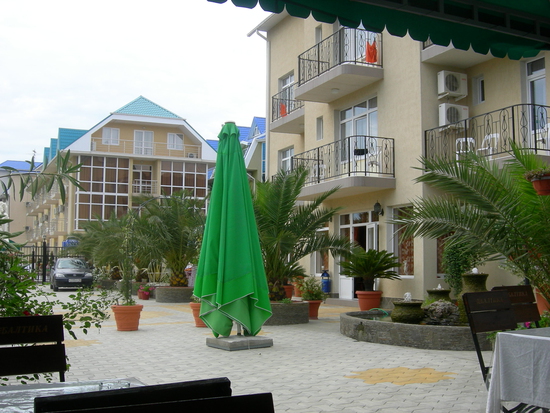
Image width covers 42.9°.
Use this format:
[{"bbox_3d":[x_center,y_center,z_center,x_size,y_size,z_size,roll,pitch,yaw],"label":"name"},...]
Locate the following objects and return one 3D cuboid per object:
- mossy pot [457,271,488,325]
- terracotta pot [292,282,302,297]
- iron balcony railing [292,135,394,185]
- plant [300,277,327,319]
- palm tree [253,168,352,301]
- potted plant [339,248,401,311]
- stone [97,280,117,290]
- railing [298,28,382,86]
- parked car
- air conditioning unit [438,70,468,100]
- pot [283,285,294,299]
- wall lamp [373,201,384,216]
[{"bbox_3d":[3.091,1.433,10.800,0.550,0.800,0.550,1,-5,0],"label":"mossy pot"},{"bbox_3d":[0.732,2.596,21.800,0.440,0.450,0.440,1,-5,0],"label":"terracotta pot"},{"bbox_3d":[1.836,-1.127,19.711,1.140,1.010,3.850,3,-6,-23],"label":"iron balcony railing"},{"bbox_3d":[0.787,1.871,14.300,0.540,0.900,0.540,1,-5,0],"label":"plant"},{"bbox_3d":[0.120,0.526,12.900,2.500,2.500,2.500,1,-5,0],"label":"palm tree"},{"bbox_3d":[2.264,1.776,16.767,1.400,1.500,1.400,1,-5,0],"label":"potted plant"},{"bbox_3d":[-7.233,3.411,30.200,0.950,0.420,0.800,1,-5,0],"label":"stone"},{"bbox_3d":[1.826,-4.147,20.074,1.130,0.980,2.900,3,-6,-23],"label":"railing"},{"bbox_3d":[-8.962,2.976,30.963,1.710,1.420,4.100,2,-5,-19],"label":"parked car"},{"bbox_3d":[4.416,-3.030,17.362,0.750,0.550,0.260,3,-6,-23],"label":"air conditioning unit"},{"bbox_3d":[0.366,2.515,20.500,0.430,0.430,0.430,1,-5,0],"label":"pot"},{"bbox_3d":[2.733,0.073,18.533,0.320,0.420,0.220,3,-6,-23],"label":"wall lamp"}]

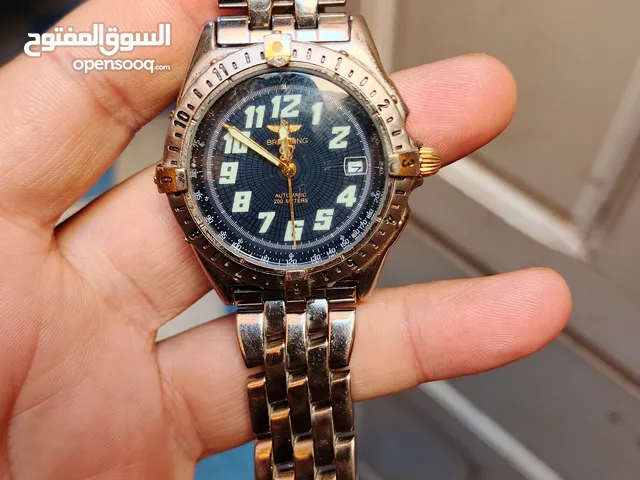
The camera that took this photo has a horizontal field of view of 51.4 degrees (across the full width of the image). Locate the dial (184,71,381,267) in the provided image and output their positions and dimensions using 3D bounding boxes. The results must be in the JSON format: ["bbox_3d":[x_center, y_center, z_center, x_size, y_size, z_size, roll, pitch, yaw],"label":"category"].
[{"bbox_3d":[-0.005,-0.011,0.107,0.032,0.032,0.003,-4,12,2],"label":"dial"}]

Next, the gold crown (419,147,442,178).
[{"bbox_3d":[0.018,-0.012,0.107,0.004,0.005,0.005,-4,12,2],"label":"gold crown"}]

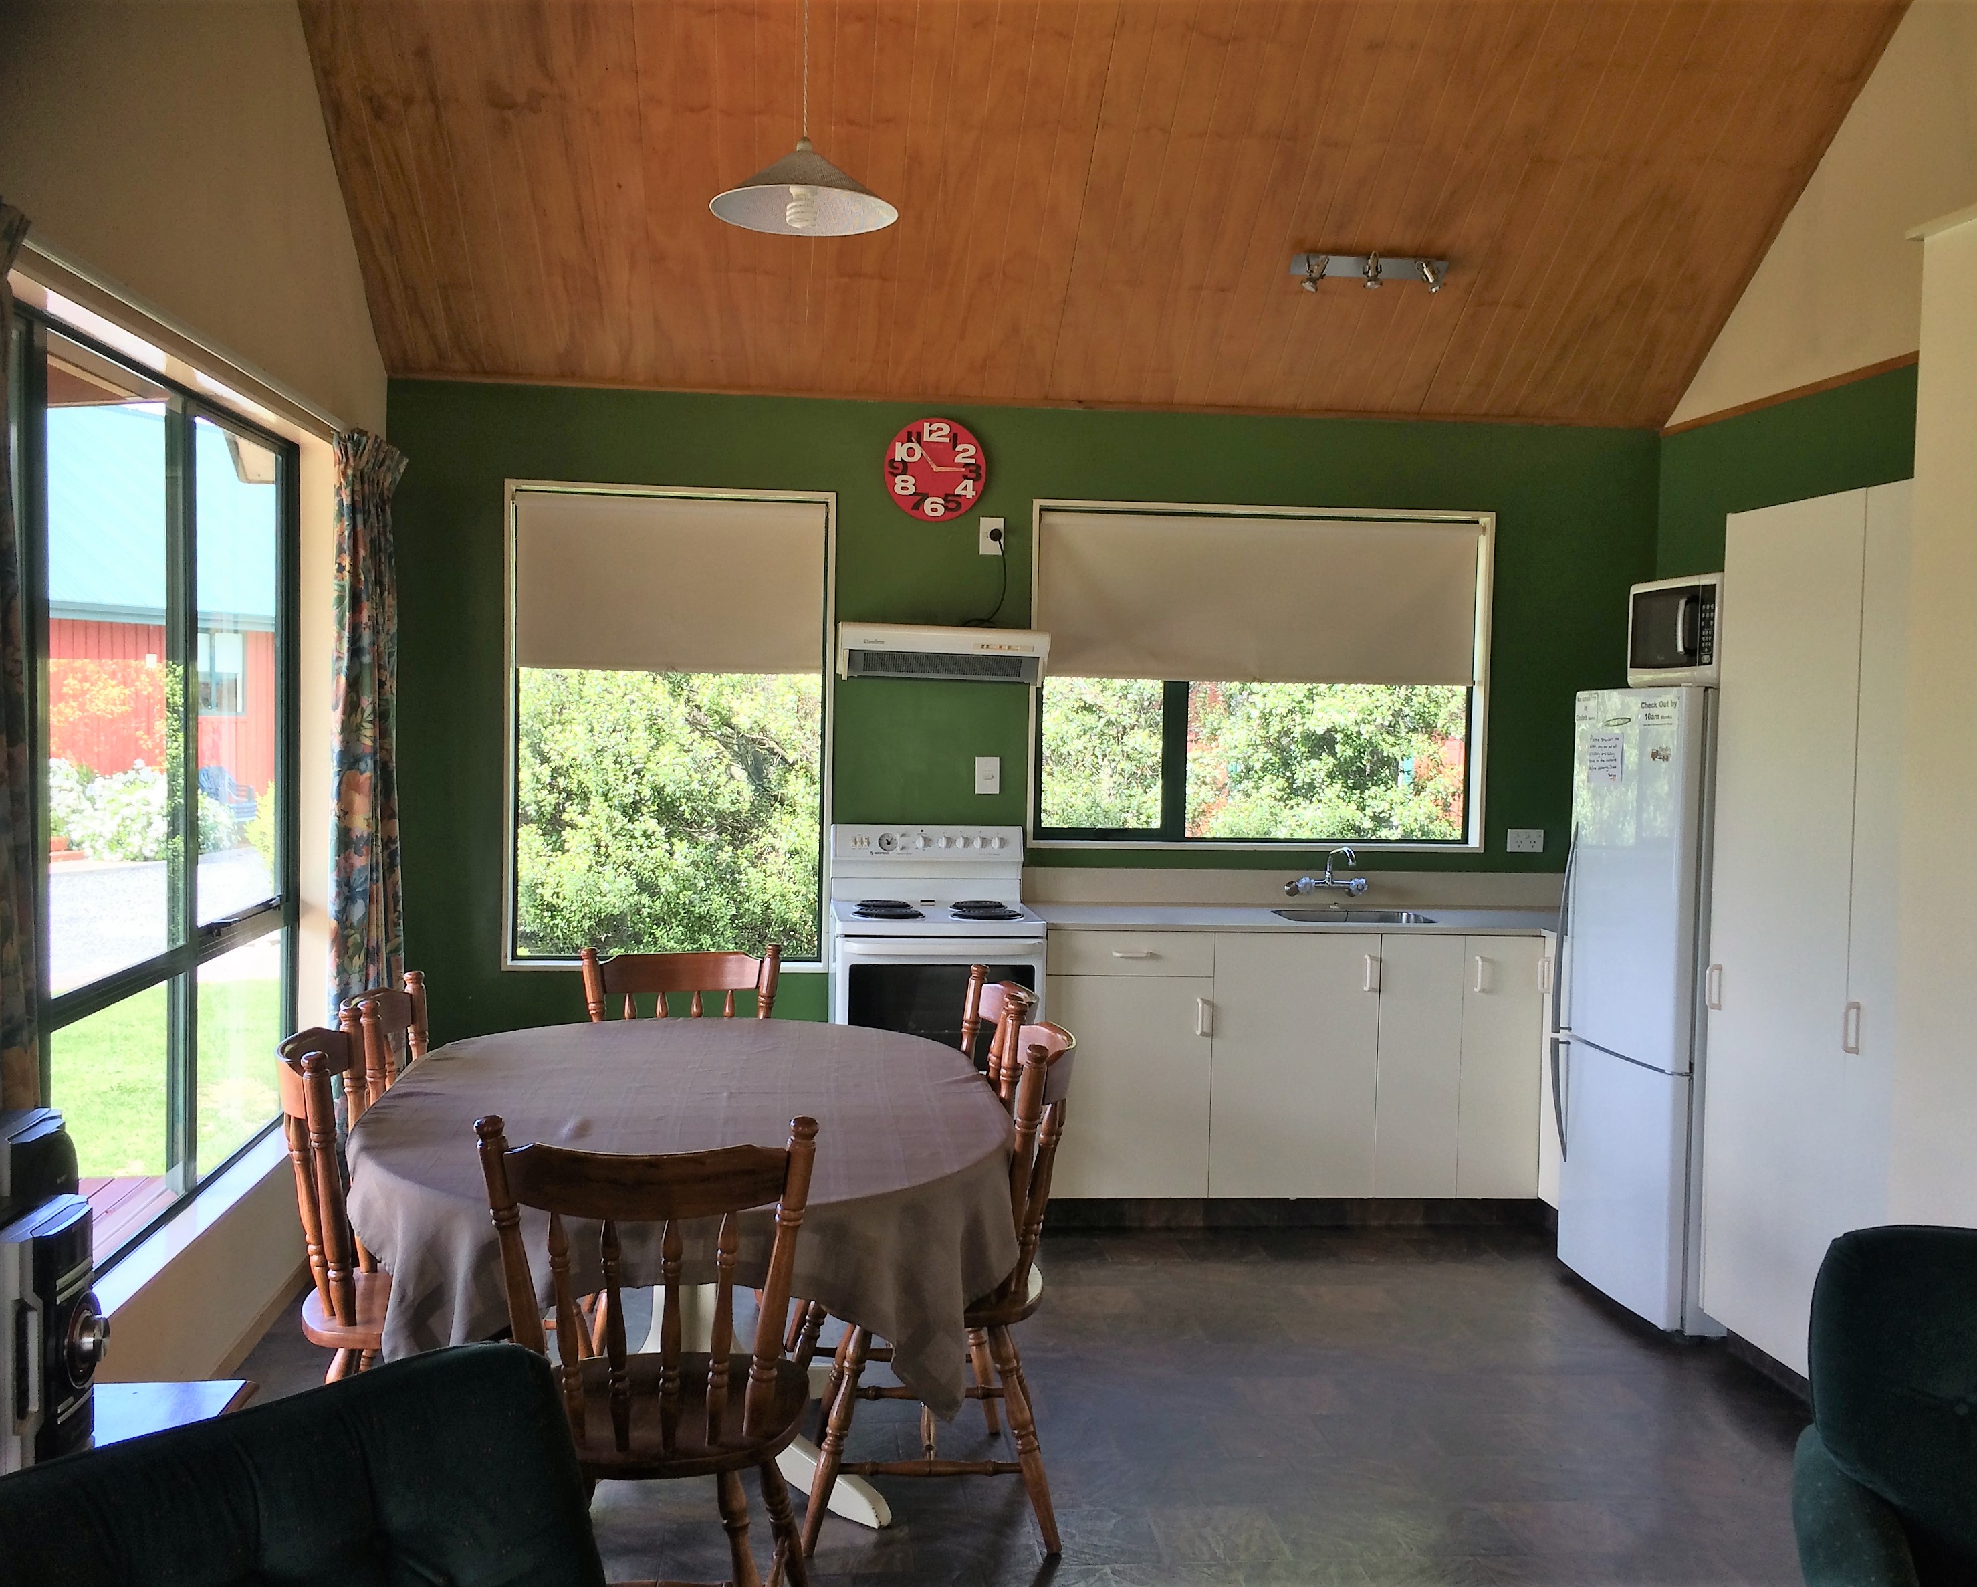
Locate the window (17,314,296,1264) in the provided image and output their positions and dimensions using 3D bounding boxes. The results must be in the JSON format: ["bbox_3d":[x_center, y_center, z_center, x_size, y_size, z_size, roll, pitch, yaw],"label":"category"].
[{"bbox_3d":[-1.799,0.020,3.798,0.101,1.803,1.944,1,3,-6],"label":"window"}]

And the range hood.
[{"bbox_3d":[-0.151,-0.414,5.428,0.605,0.168,0.470,1,3,-7],"label":"range hood"}]

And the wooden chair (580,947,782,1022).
[{"bbox_3d":[-0.711,0.828,4.122,0.493,0.896,0.503,0,3,-14],"label":"wooden chair"}]

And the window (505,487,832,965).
[{"bbox_3d":[-0.987,-0.194,5.493,0.991,1.484,0.101,1,3,-6],"label":"window"}]

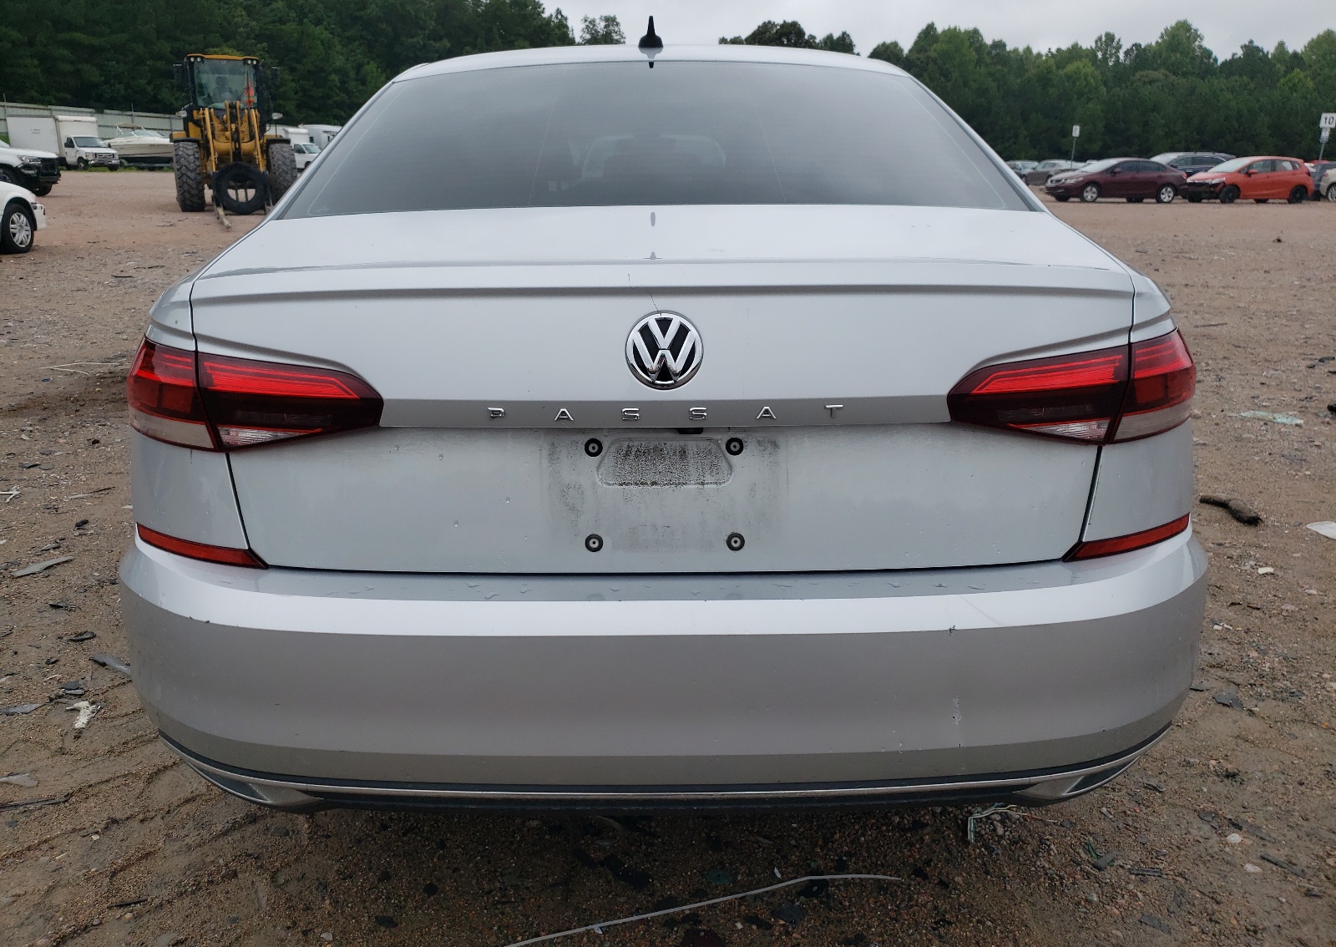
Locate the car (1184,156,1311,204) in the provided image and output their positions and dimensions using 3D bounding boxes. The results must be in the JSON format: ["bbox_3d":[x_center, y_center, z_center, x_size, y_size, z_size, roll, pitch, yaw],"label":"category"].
[{"bbox_3d":[19.500,-9.888,33.784,4.030,1.520,1.700,-3,17,-11],"label":"car"}]

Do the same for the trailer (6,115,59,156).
[{"bbox_3d":[-39.828,-21.636,64.300,5.000,2.450,2.400,8,18,24],"label":"trailer"}]

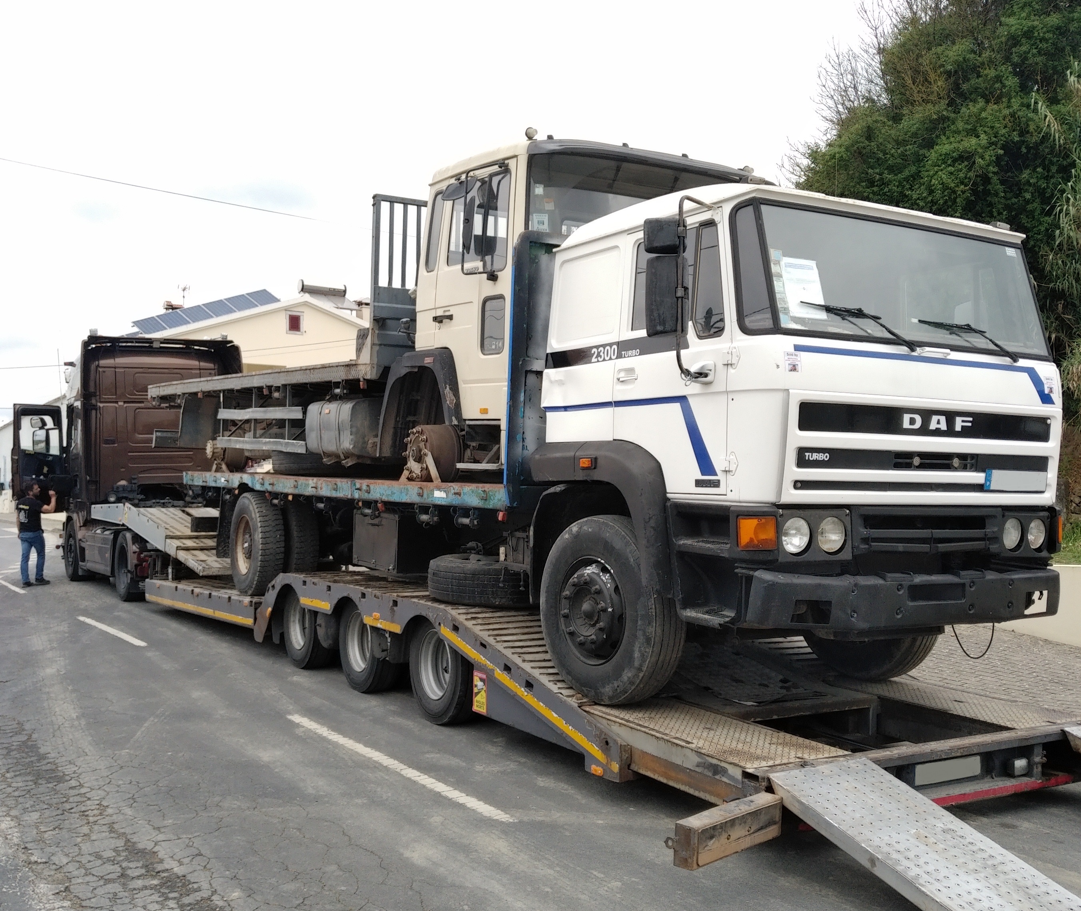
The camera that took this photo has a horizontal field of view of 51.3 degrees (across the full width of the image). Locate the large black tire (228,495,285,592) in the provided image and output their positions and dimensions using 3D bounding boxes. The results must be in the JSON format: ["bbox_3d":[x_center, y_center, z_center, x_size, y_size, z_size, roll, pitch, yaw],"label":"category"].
[{"bbox_3d":[-2.930,0.910,11.620,0.290,1.040,1.040,1,-2,-31],"label":"large black tire"}]

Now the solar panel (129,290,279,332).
[{"bbox_3d":[-14.200,-6.170,48.100,6.050,0.100,1.650,-20,34,-30],"label":"solar panel"}]

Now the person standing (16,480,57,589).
[{"bbox_3d":[-8.321,1.277,18.600,0.520,1.730,0.500,-1,-2,33],"label":"person standing"}]

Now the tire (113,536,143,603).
[{"bbox_3d":[-6.170,1.670,16.800,0.310,0.990,0.990,1,-2,-30],"label":"tire"}]

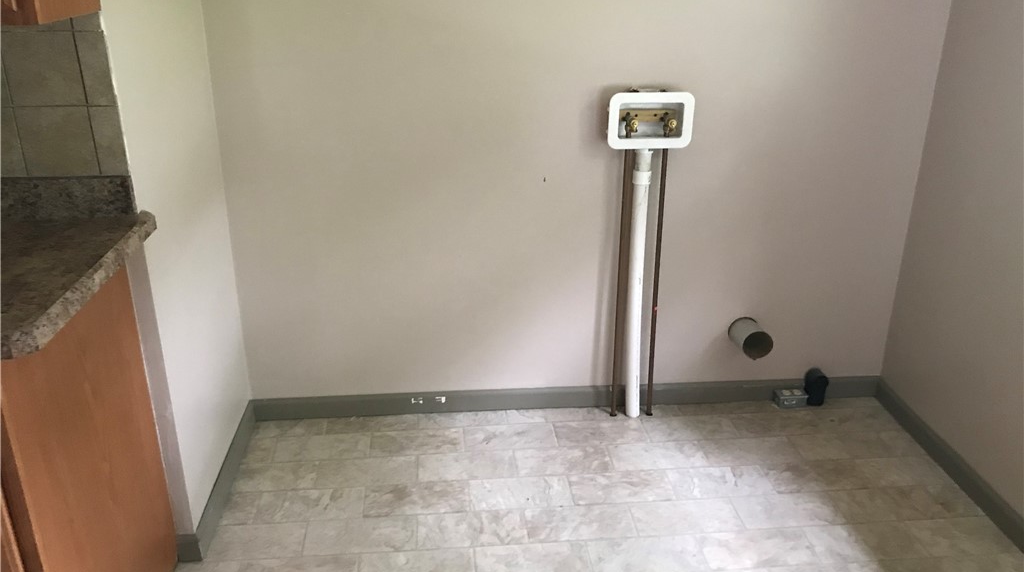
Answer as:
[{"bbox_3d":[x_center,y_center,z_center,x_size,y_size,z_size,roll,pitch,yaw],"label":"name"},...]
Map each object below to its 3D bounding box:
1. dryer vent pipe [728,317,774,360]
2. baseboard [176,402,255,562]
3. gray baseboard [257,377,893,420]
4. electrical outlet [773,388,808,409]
[{"bbox_3d":[0.781,0.170,2.708,0.100,0.100,0.120,-3,22,-8],"label":"dryer vent pipe"},{"bbox_3d":[-0.840,0.535,2.414,0.050,0.080,0.683,-2,22,-4],"label":"baseboard"},{"bbox_3d":[0.208,0.379,2.803,2.120,0.080,0.016,-2,22,-4],"label":"gray baseboard"},{"bbox_3d":[0.956,0.387,2.831,0.100,0.044,0.051,-2,22,-4],"label":"electrical outlet"}]

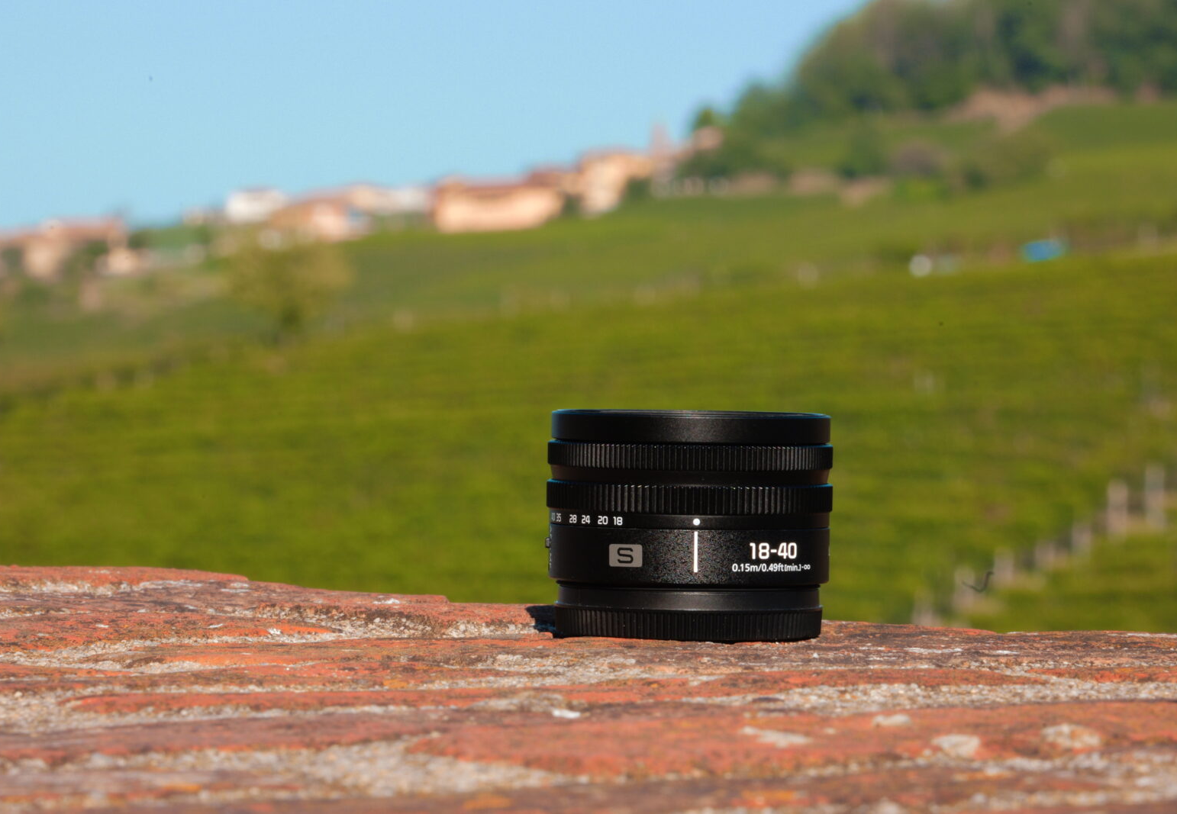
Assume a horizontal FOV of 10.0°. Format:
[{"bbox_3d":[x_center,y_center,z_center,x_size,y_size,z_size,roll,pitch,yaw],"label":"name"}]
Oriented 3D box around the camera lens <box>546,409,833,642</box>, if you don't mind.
[{"bbox_3d":[0.024,0.028,1.605,0.068,0.052,0.068,1,1,-2],"label":"camera lens"}]

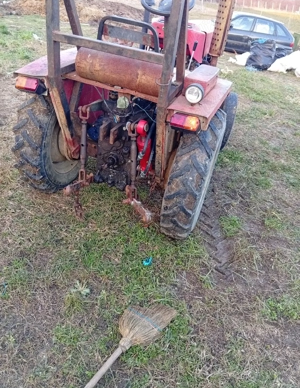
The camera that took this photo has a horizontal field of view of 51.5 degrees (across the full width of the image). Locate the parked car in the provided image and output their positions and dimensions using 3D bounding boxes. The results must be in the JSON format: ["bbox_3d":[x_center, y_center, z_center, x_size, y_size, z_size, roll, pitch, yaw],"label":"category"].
[{"bbox_3d":[3.743,-6.631,12.760,4.100,1.400,1.680,15,34,11],"label":"parked car"}]

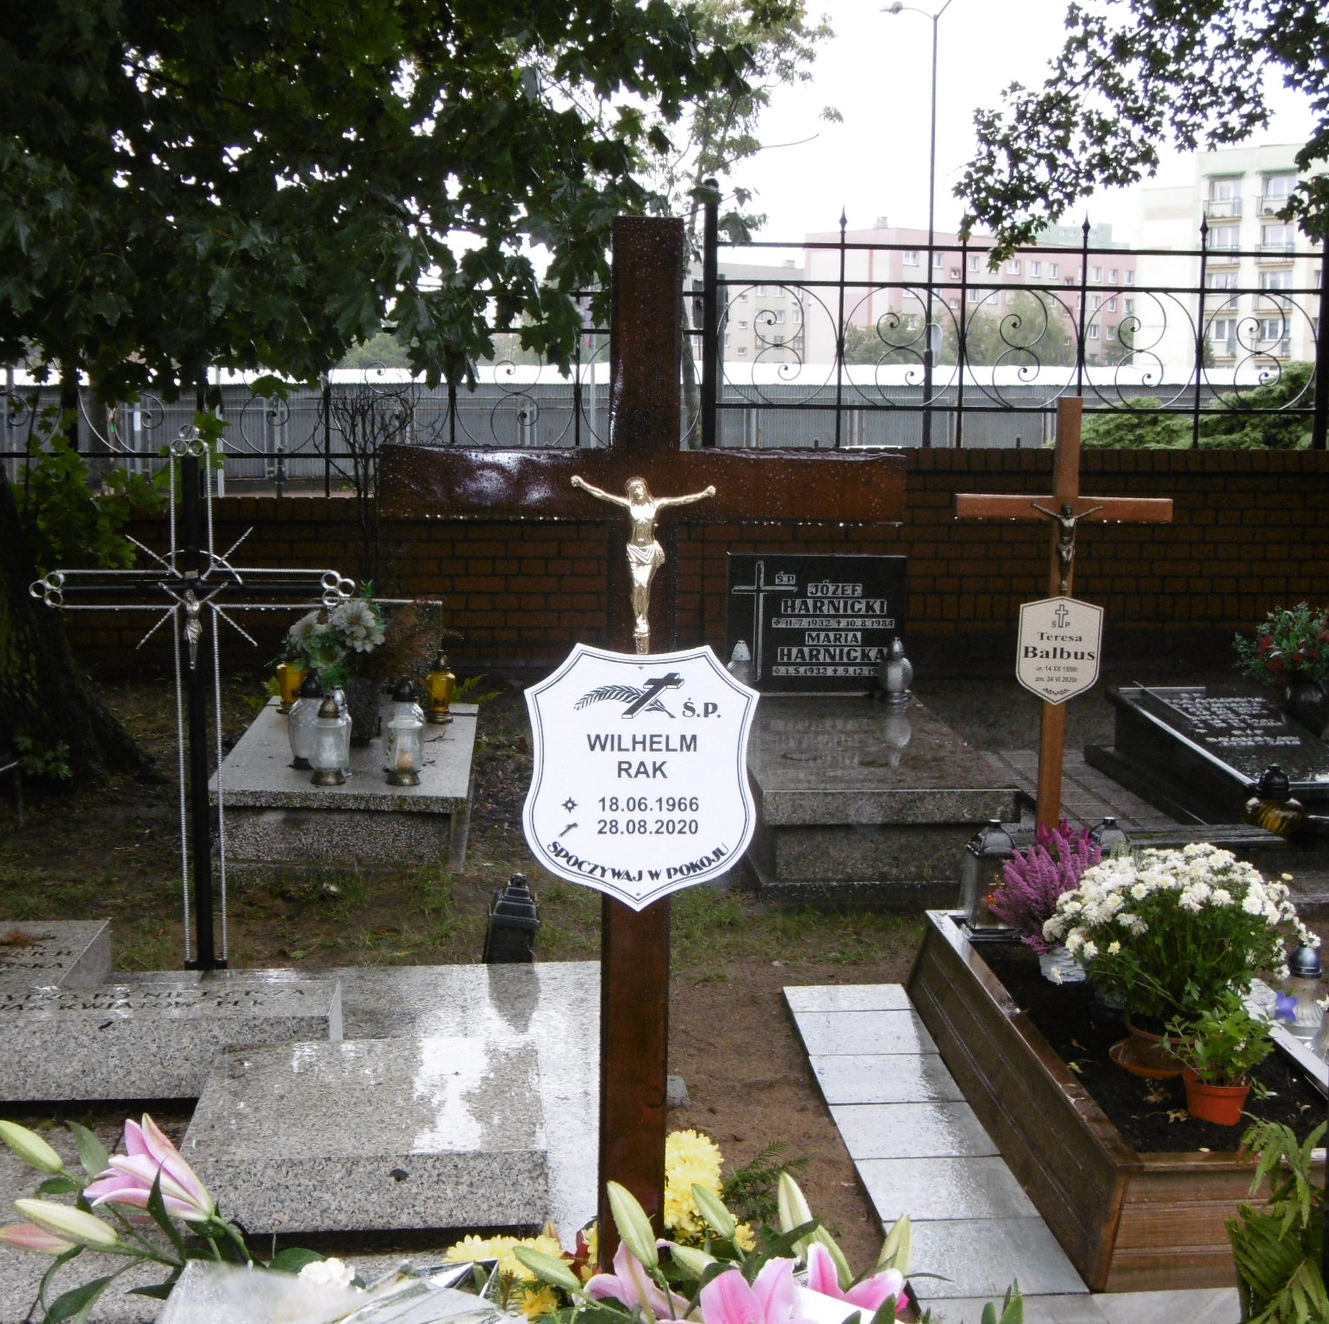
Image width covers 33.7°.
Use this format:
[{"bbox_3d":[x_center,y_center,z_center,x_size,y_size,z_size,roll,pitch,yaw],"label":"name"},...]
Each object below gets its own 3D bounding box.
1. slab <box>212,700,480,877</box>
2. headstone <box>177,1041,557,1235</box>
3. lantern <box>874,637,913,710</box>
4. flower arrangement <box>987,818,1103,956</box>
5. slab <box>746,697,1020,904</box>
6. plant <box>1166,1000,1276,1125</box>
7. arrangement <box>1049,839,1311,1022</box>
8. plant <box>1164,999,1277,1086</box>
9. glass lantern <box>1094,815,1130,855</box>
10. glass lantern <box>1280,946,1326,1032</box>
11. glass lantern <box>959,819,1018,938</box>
[{"bbox_3d":[-1.010,0.393,7.251,0.780,0.250,1.600,1,9,-2],"label":"slab"},{"bbox_3d":[-0.503,0.813,3.810,0.585,0.127,0.573,0,8,-4],"label":"headstone"},{"bbox_3d":[0.828,0.030,7.812,0.130,0.239,0.130,0,8,-4],"label":"lantern"},{"bbox_3d":[0.826,0.505,4.772,0.243,0.311,0.220,0,8,-4],"label":"flower arrangement"},{"bbox_3d":[0.590,0.406,7.155,0.735,0.328,1.790,0,8,-4],"label":"slab"},{"bbox_3d":[1.058,0.751,4.178,0.205,0.240,0.200,0,9,-5],"label":"plant"},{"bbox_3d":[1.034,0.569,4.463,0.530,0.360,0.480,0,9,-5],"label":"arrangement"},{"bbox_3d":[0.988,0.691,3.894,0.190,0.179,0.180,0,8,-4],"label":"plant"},{"bbox_3d":[1.021,0.488,5.069,0.138,0.267,0.138,0,8,-4],"label":"glass lantern"},{"bbox_3d":[1.524,0.765,5.204,0.115,0.220,0.115,0,9,-5],"label":"glass lantern"},{"bbox_3d":[0.760,0.494,5.042,0.138,0.267,0.138,0,8,-4],"label":"glass lantern"}]

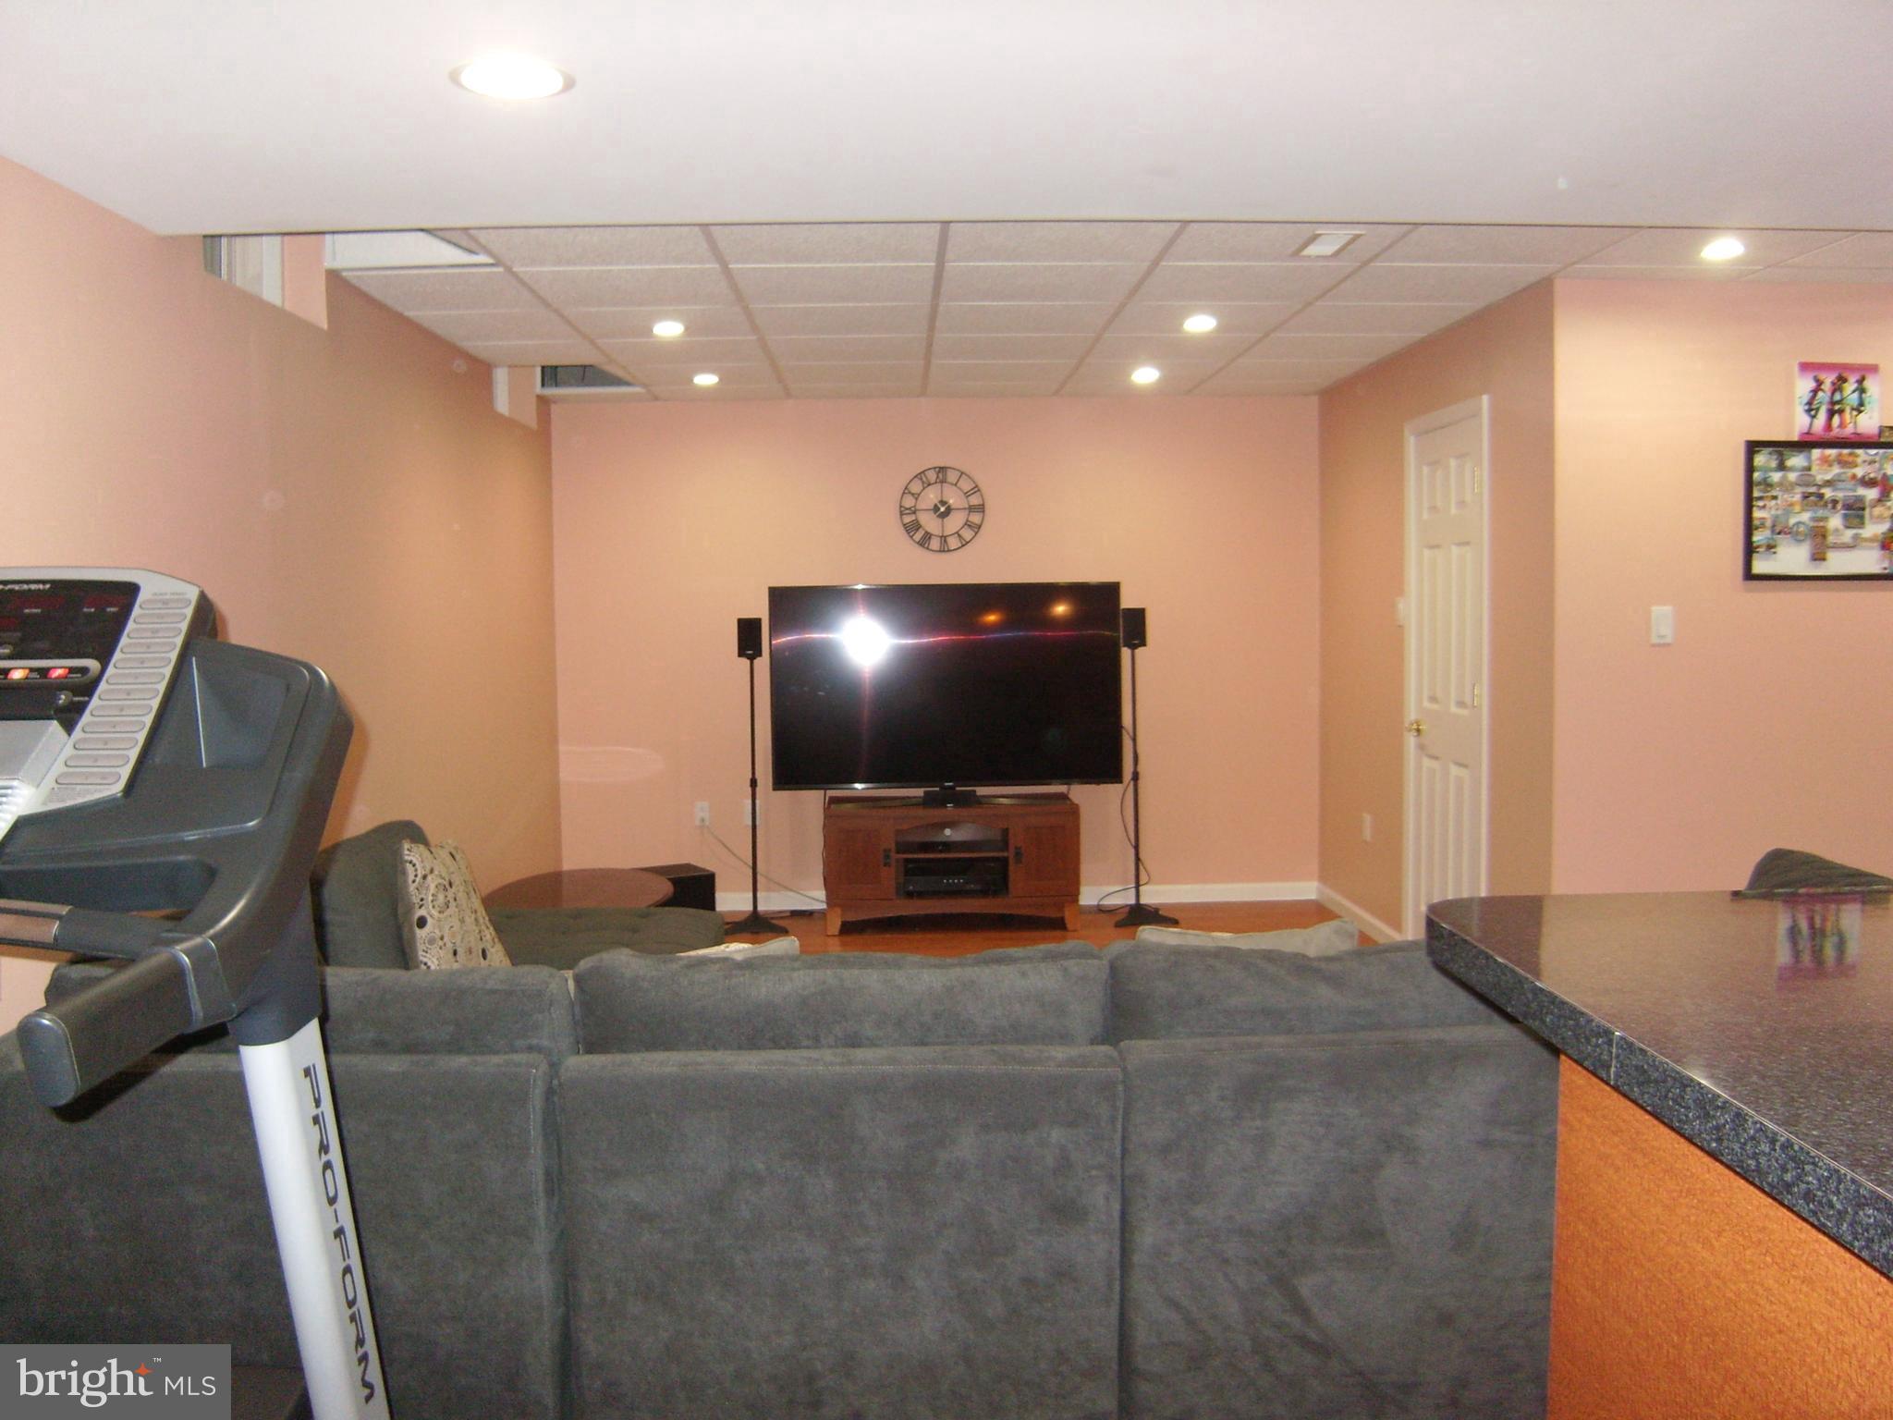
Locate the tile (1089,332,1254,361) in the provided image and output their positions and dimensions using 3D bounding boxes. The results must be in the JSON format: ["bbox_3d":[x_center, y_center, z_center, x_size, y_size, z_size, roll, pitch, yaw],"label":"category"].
[{"bbox_3d":[0.845,-1.387,5.841,0.605,0.020,0.605,-1,4,-2],"label":"tile"}]

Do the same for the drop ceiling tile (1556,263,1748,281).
[{"bbox_3d":[2.073,-1.284,4.468,0.600,0.020,0.166,-1,4,-2],"label":"drop ceiling tile"}]

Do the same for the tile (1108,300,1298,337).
[{"bbox_3d":[0.863,-1.342,5.234,0.605,0.020,0.605,-1,4,-2],"label":"tile"}]

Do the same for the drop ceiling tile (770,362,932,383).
[{"bbox_3d":[-0.388,-1.413,6.410,0.605,0.020,0.605,-1,4,-2],"label":"drop ceiling tile"}]

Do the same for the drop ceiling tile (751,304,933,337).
[{"bbox_3d":[-0.348,-1.324,5.194,0.605,0.020,0.605,-1,4,-2],"label":"drop ceiling tile"}]

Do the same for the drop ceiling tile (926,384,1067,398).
[{"bbox_3d":[0.201,-1.464,6.982,0.605,0.020,0.500,-1,4,-2],"label":"drop ceiling tile"}]

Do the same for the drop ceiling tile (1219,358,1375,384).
[{"bbox_3d":[1.427,-1.431,6.465,0.600,0.020,0.598,-1,4,-2],"label":"drop ceiling tile"}]

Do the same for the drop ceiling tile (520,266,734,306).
[{"bbox_3d":[-0.931,-1.262,4.569,0.600,0.020,0.600,-1,4,-2],"label":"drop ceiling tile"}]

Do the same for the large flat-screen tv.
[{"bbox_3d":[0.001,-0.103,6.860,1.565,0.920,0.070,-1,4,-2],"label":"large flat-screen tv"}]

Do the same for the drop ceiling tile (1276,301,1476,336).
[{"bbox_3d":[1.449,-1.346,5.234,0.560,0.020,0.600,-1,4,-2],"label":"drop ceiling tile"}]

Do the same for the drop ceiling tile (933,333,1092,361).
[{"bbox_3d":[0.239,-1.373,5.813,0.600,0.020,0.598,-1,4,-2],"label":"drop ceiling tile"}]

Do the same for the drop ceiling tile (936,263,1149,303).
[{"bbox_3d":[0.279,-1.286,4.598,0.600,0.020,0.598,-1,4,-2],"label":"drop ceiling tile"}]

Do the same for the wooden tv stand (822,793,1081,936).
[{"bbox_3d":[0.022,0.676,6.809,1.087,0.548,0.440,-1,4,-2],"label":"wooden tv stand"}]

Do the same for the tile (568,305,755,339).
[{"bbox_3d":[-0.950,-1.306,5.168,0.600,0.020,0.598,-1,4,-2],"label":"tile"}]

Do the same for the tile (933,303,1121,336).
[{"bbox_3d":[0.258,-1.334,5.213,0.605,0.020,0.605,-1,4,-2],"label":"tile"}]

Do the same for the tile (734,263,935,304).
[{"bbox_3d":[-0.325,-1.273,4.588,0.600,0.020,0.600,-1,4,-2],"label":"tile"}]

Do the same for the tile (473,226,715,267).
[{"bbox_3d":[-0.911,-1.222,3.979,0.600,0.020,0.600,-1,4,-2],"label":"tile"}]

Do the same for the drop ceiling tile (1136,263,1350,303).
[{"bbox_3d":[0.882,-1.293,4.620,0.600,0.020,0.598,-1,4,-2],"label":"drop ceiling tile"}]

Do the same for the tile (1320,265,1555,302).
[{"bbox_3d":[1.470,-1.294,4.652,0.605,0.020,0.605,-1,4,-2],"label":"tile"}]

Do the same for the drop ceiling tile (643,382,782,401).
[{"bbox_3d":[-1.012,-1.442,6.945,0.605,0.020,0.500,-1,4,-2],"label":"drop ceiling tile"}]

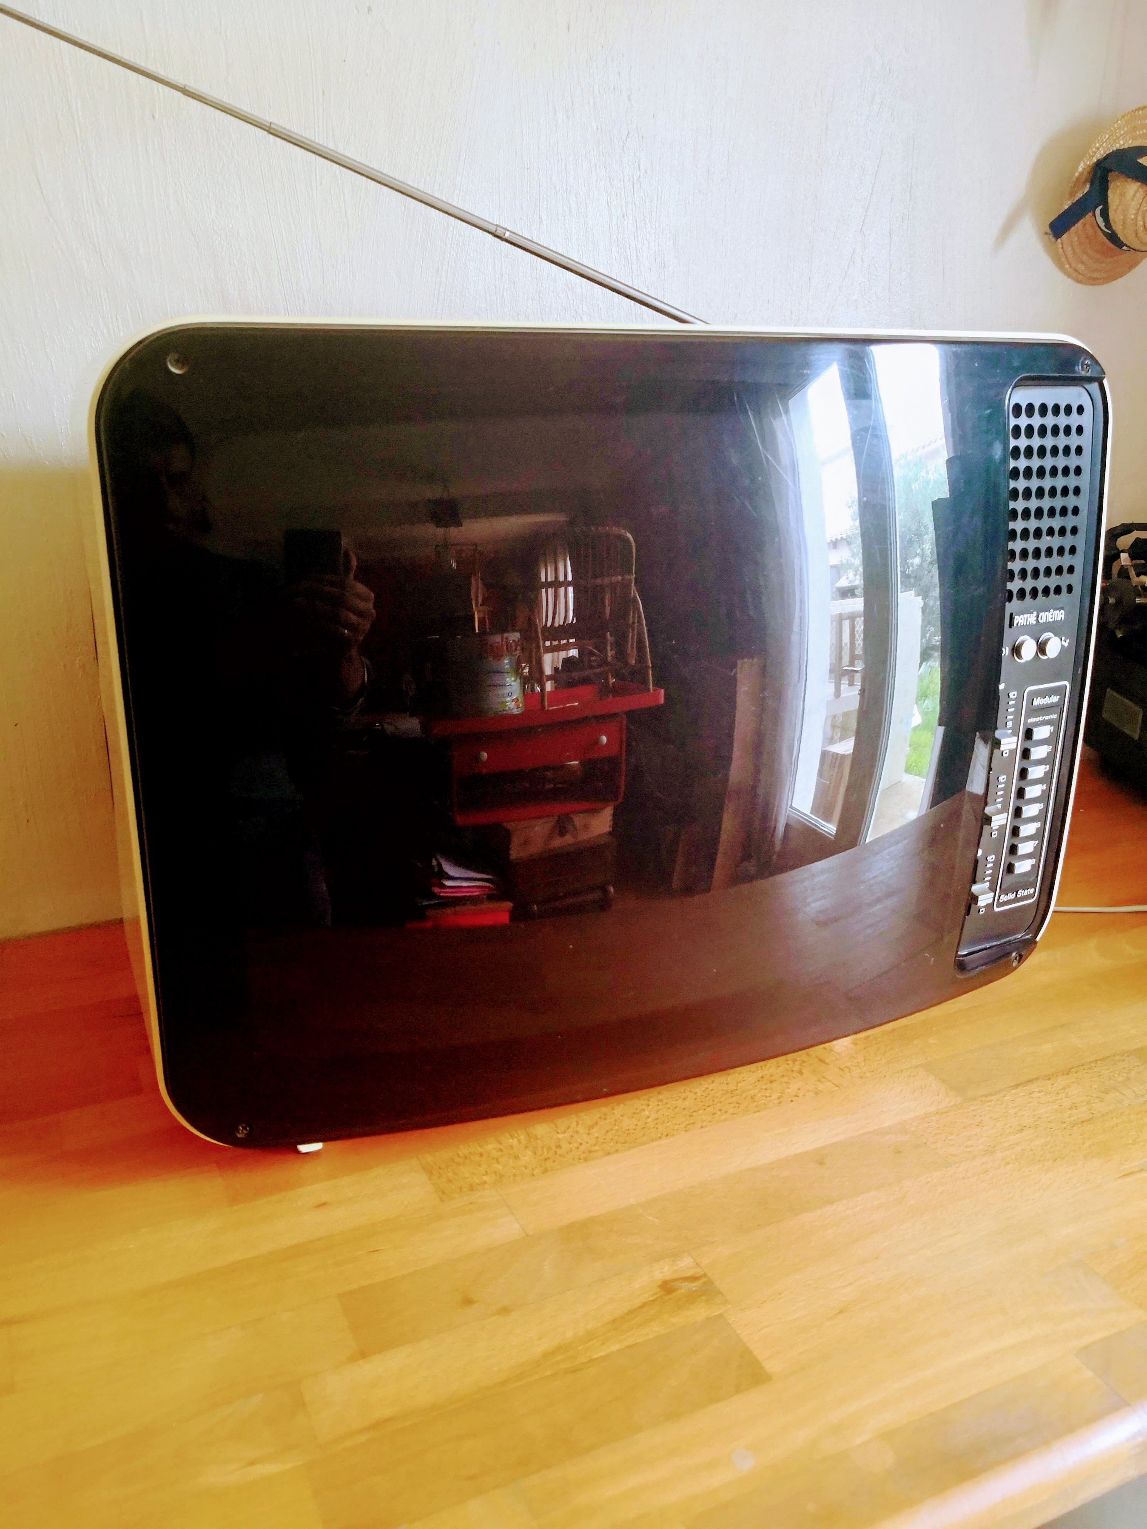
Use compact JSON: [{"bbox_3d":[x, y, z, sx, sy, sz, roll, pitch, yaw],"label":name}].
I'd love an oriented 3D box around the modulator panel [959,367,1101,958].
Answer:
[{"bbox_3d":[0.274,-0.048,0.719,0.074,0.350,0.030,-10,19,-28],"label":"modulator panel"}]

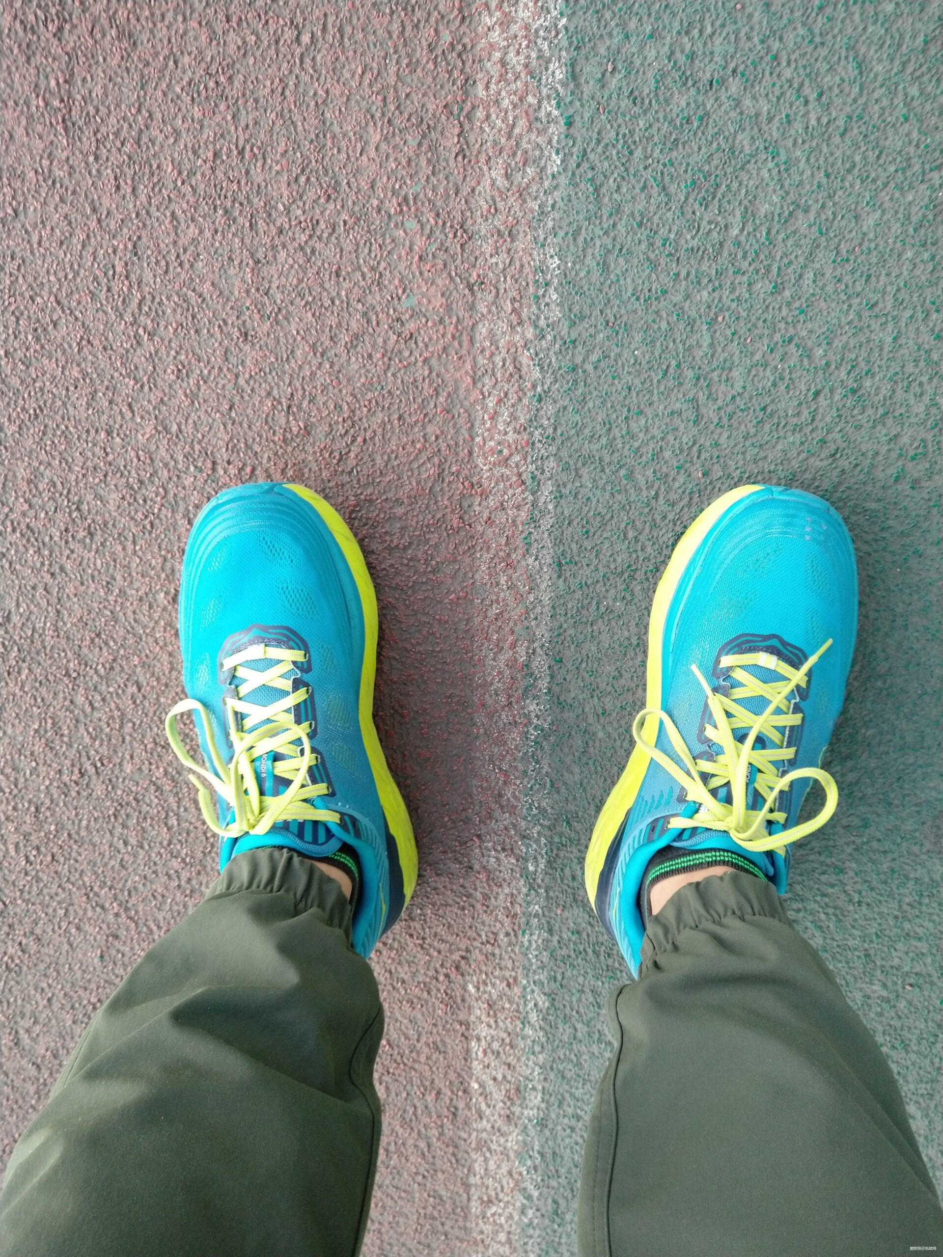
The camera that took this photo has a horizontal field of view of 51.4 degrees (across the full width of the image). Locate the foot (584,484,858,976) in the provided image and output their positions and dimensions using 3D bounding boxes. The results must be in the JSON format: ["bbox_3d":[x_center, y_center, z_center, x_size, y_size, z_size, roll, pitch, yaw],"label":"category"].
[{"bbox_3d":[0.150,0.068,0.569,0.120,0.118,0.304,16,101,-1],"label":"foot"}]

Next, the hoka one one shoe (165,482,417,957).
[{"bbox_3d":[-0.106,0.066,0.576,0.120,0.118,0.304,-11,100,4],"label":"hoka one one shoe"}]

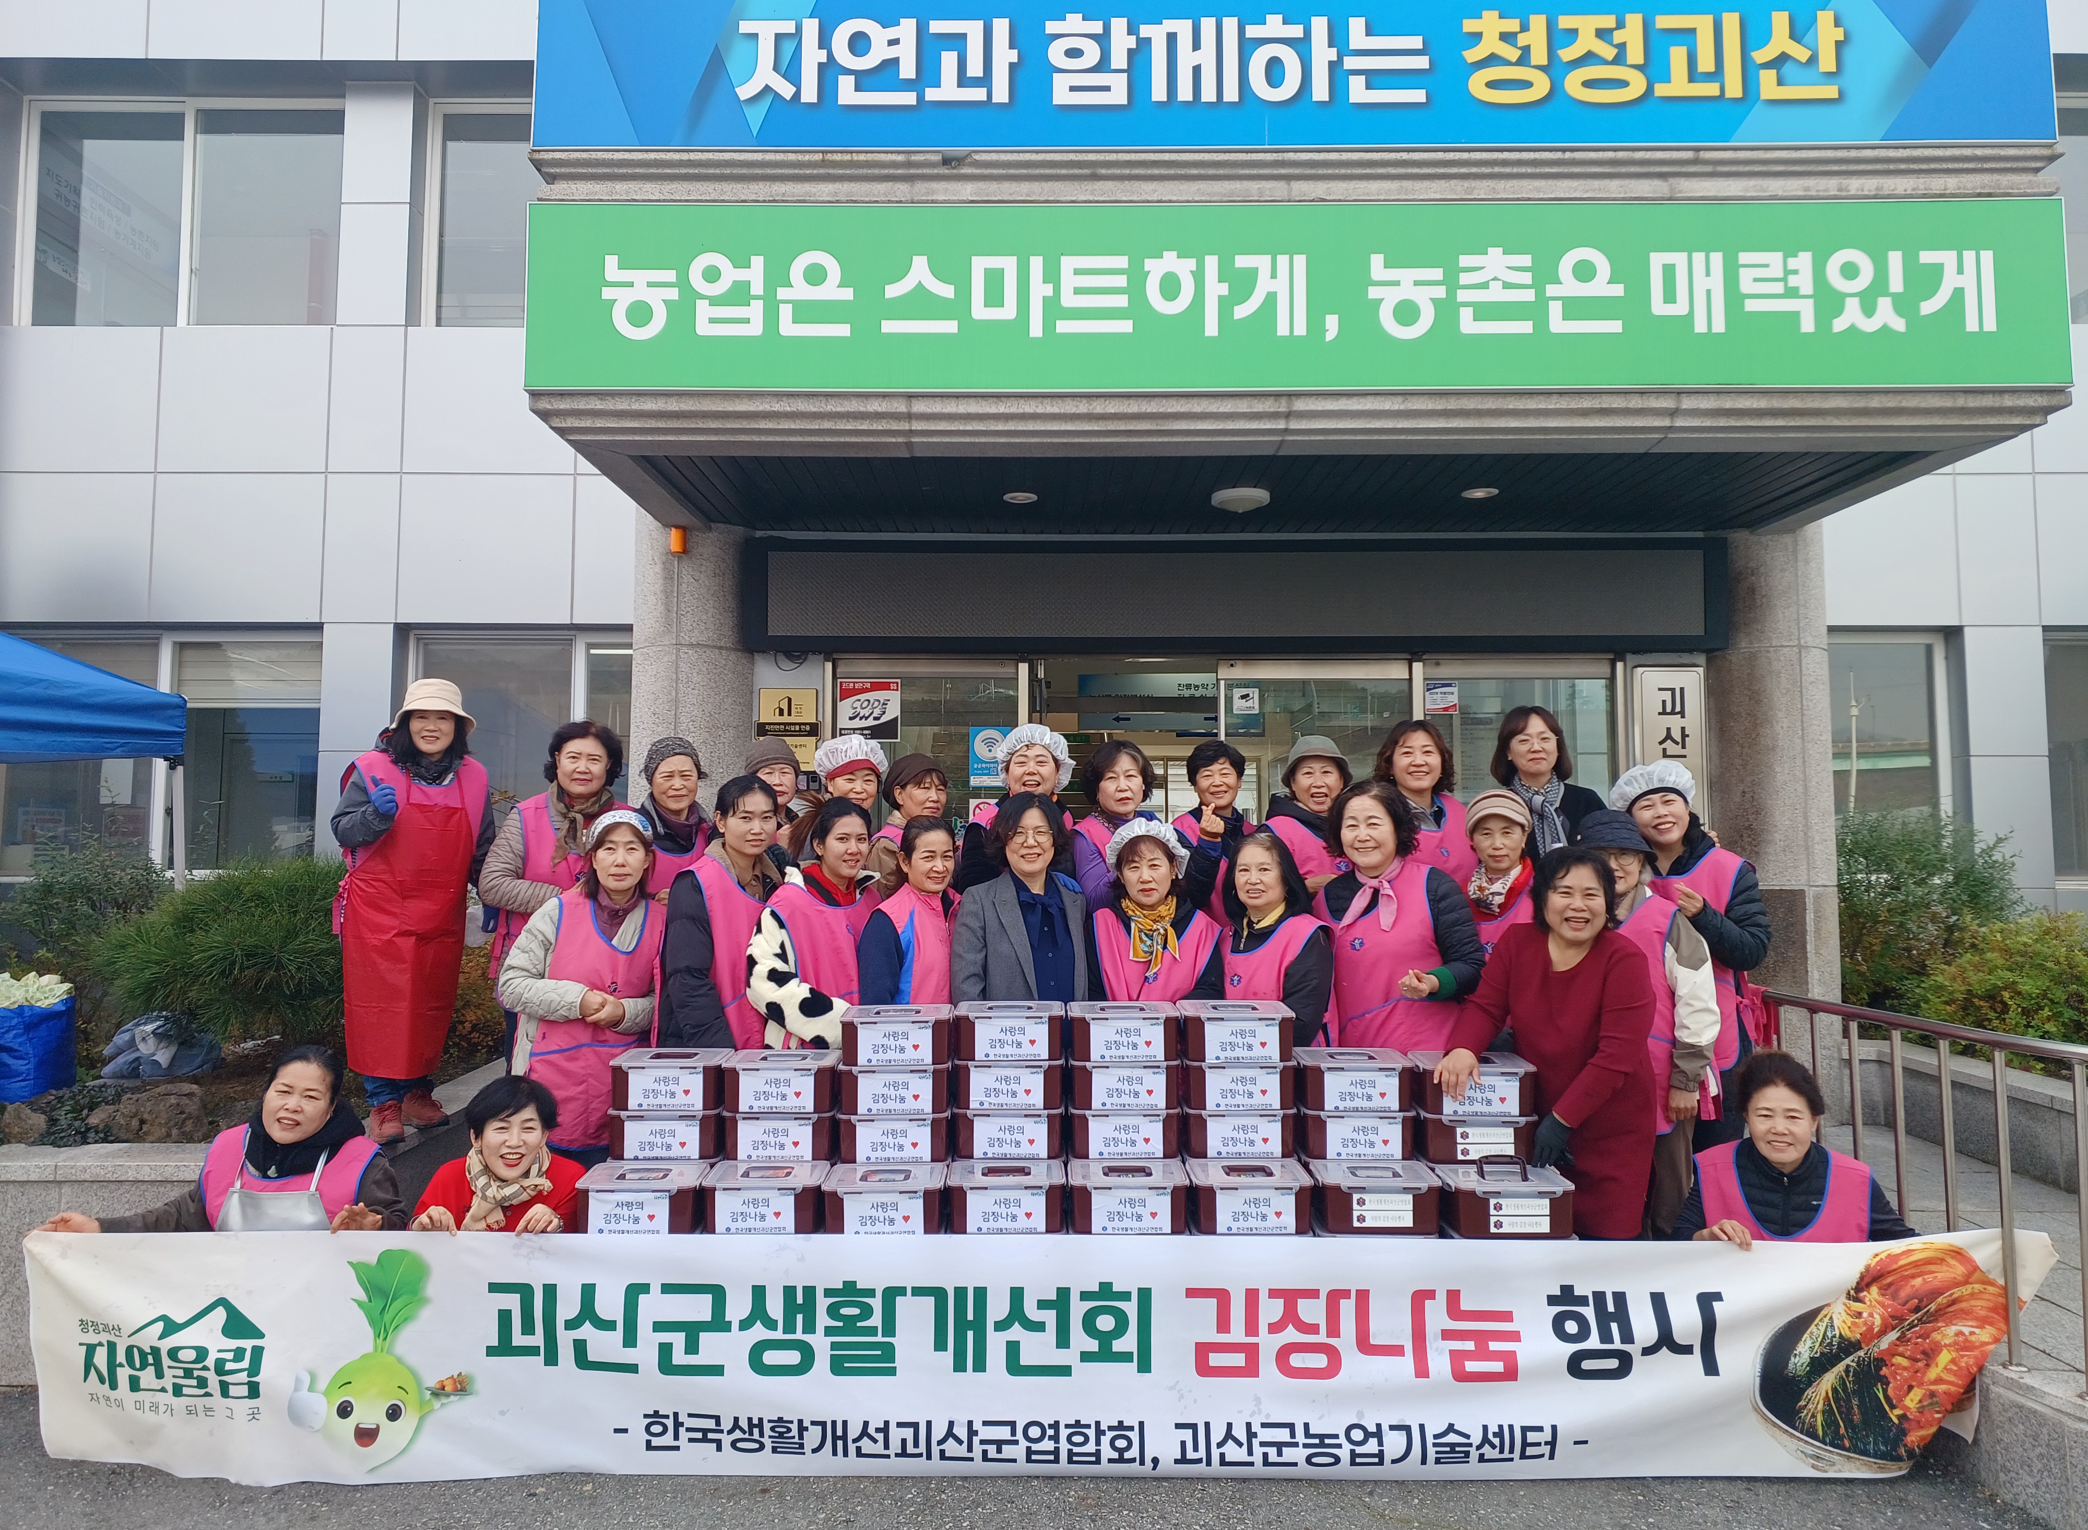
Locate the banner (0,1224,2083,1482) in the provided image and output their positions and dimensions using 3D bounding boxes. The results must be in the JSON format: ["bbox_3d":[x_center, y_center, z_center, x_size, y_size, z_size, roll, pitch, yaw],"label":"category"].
[{"bbox_3d":[-0.013,1.468,3.450,4.970,0.600,0.140,0,-4,0],"label":"banner"}]

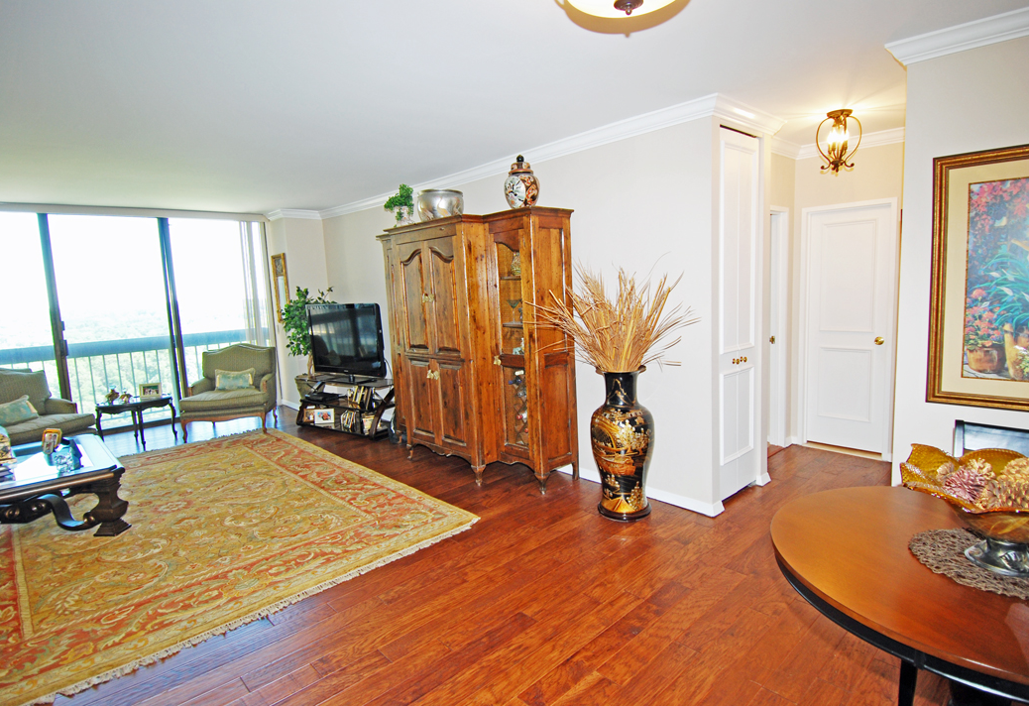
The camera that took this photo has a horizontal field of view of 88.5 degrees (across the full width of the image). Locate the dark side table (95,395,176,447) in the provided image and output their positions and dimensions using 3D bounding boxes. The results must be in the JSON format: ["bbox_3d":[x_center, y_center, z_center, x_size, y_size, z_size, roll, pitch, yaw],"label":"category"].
[{"bbox_3d":[-4.099,0.773,5.765,0.480,0.520,0.480,-3,8,3],"label":"dark side table"}]

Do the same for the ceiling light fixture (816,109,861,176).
[{"bbox_3d":[2.160,-1.393,3.506,0.295,0.372,0.295,-10,10,-43],"label":"ceiling light fixture"}]

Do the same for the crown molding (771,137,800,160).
[{"bbox_3d":[2.147,-1.618,4.152,0.750,0.096,0.070,-10,10,-43],"label":"crown molding"}]

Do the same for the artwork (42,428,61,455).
[{"bbox_3d":[-3.593,0.680,4.122,0.130,0.195,0.030,-3,-7,1],"label":"artwork"}]

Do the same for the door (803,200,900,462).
[{"bbox_3d":[2.733,-0.176,4.362,0.070,2.036,0.640,-10,10,-43],"label":"door"}]

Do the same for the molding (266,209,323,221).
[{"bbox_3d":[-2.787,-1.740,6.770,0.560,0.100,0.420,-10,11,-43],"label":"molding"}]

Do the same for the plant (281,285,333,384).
[{"bbox_3d":[-2.557,0.003,6.611,0.610,1.660,0.580,-10,11,-43],"label":"plant"}]

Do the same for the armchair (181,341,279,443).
[{"bbox_3d":[-3.312,0.446,6.203,0.820,0.944,0.820,-5,8,-16],"label":"armchair"}]

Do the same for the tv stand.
[{"bbox_3d":[-1.899,0.592,6.118,1.440,0.560,0.450,2,9,34],"label":"tv stand"}]

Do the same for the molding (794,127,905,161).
[{"bbox_3d":[2.660,-1.656,4.157,0.070,0.100,0.840,-10,11,-43],"label":"molding"}]

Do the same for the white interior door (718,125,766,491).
[{"bbox_3d":[1.517,-0.217,3.627,0.680,2.450,0.045,-10,11,-43],"label":"white interior door"}]

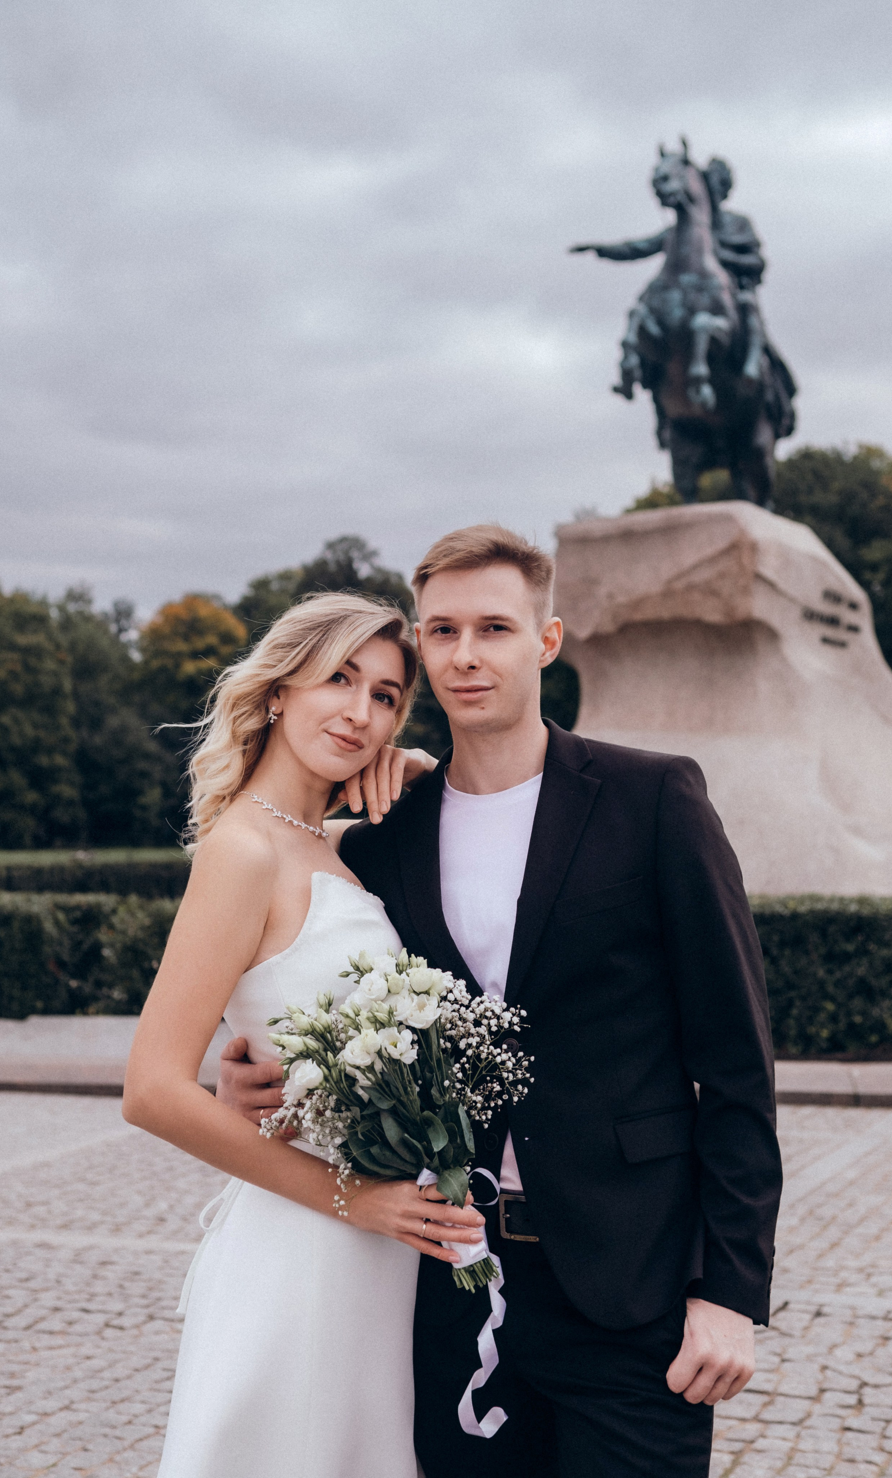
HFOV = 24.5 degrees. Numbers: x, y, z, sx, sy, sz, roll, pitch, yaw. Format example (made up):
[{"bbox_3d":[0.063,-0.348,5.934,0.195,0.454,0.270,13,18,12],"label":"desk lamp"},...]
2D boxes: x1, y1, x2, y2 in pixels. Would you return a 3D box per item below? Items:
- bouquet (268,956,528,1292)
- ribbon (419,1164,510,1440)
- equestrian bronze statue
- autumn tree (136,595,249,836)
[{"bbox_3d":[-0.047,0.421,2.250,0.300,0.380,0.260,-17,10,5],"label":"bouquet"},{"bbox_3d":[0.018,0.618,2.250,0.098,0.297,0.070,0,-2,0],"label":"ribbon"},{"bbox_3d":[3.858,-6.330,31.300,3.100,5.400,4.300,-1,-2,22],"label":"equestrian bronze statue"},{"bbox_3d":[-10.895,-1.015,88.000,4.900,10.400,4.900,0,-2,0],"label":"autumn tree"}]

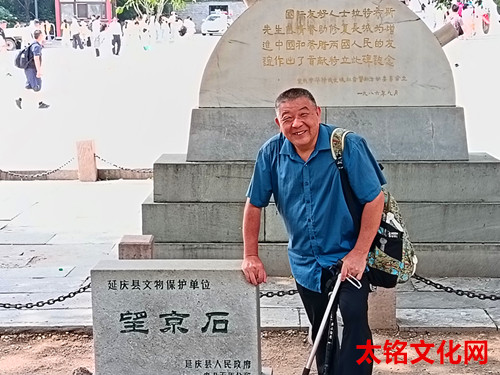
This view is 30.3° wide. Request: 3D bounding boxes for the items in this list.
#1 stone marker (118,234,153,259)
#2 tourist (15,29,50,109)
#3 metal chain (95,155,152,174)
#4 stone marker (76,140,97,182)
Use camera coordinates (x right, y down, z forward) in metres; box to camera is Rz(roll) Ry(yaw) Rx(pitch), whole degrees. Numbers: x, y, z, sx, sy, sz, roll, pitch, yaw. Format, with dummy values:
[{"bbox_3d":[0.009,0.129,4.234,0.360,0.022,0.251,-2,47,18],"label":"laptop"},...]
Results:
[{"bbox_3d":[-0.634,0.541,5.274,0.182,0.495,0.182,0,10,1],"label":"stone marker"},{"bbox_3d":[-4.719,-2.575,20.058,0.690,1.690,0.500,-4,10,-19],"label":"tourist"},{"bbox_3d":[-1.112,-0.263,10.405,1.269,0.224,0.035,0,10,3],"label":"metal chain"},{"bbox_3d":[-1.817,-0.299,10.435,0.186,0.446,0.186,-2,10,3],"label":"stone marker"}]

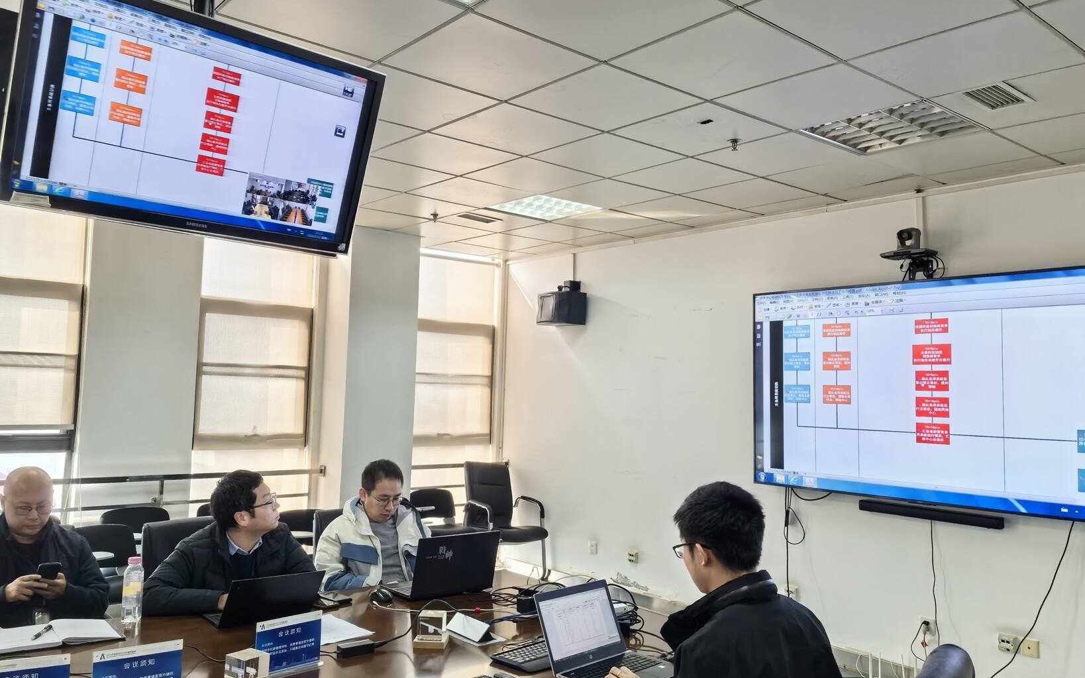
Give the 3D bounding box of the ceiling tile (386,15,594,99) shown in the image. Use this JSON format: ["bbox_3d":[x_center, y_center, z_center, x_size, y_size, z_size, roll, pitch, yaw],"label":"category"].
[{"bbox_3d":[-0.196,-1.033,3.120,0.590,0.024,0.590,4,-4,-40],"label":"ceiling tile"}]

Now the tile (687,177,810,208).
[{"bbox_3d":[1.249,-0.878,5.126,0.600,0.020,0.600,4,-4,-40],"label":"tile"}]

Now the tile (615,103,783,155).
[{"bbox_3d":[0.720,-0.966,3.903,0.595,0.020,0.595,4,-4,-40],"label":"tile"}]

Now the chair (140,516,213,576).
[{"bbox_3d":[-1.340,1.308,3.561,0.630,1.000,0.580,-2,-4,42],"label":"chair"}]

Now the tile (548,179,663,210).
[{"bbox_3d":[0.405,-0.897,5.208,0.595,0.020,0.595,4,-4,-40],"label":"tile"}]

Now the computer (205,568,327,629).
[{"bbox_3d":[-1.018,0.897,3.046,0.332,0.200,0.330,4,-4,-41],"label":"computer"}]

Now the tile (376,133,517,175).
[{"bbox_3d":[-0.513,-0.966,4.422,0.590,0.024,0.590,4,-4,-40],"label":"tile"}]

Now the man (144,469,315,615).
[{"bbox_3d":[-1.167,1.091,3.100,0.700,1.220,0.600,-1,-4,38],"label":"man"}]

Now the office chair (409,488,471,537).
[{"bbox_3d":[-0.733,1.555,6.478,0.560,0.790,0.560,4,-4,-40],"label":"office chair"}]

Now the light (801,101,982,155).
[{"bbox_3d":[1.567,-0.967,3.795,0.600,0.060,0.590,4,-4,-40],"label":"light"}]

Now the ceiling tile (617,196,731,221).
[{"bbox_3d":[0.863,-0.864,5.588,0.595,0.020,0.595,4,-4,-40],"label":"ceiling tile"}]

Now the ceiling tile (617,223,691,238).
[{"bbox_3d":[0.811,-0.822,6.327,0.276,0.020,0.600,4,-4,-40],"label":"ceiling tile"}]

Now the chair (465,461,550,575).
[{"bbox_3d":[-0.346,1.585,7.293,0.590,0.960,0.610,4,-4,-40],"label":"chair"}]

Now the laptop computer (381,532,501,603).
[{"bbox_3d":[-0.406,0.871,3.364,0.368,0.243,0.295,4,-4,-38],"label":"laptop computer"}]

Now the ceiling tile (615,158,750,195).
[{"bbox_3d":[0.792,-0.913,4.744,0.600,0.020,0.600,4,-4,-40],"label":"ceiling tile"}]

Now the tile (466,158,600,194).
[{"bbox_3d":[-0.053,-0.932,4.816,0.600,0.020,0.600,4,-4,-40],"label":"tile"}]

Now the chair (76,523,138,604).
[{"bbox_3d":[-2.453,1.463,4.673,0.530,0.790,0.580,4,-4,-40],"label":"chair"}]

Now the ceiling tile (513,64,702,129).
[{"bbox_3d":[0.263,-1.000,3.519,0.595,0.020,0.595,4,-4,-40],"label":"ceiling tile"}]

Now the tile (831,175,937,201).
[{"bbox_3d":[1.953,-0.874,4.893,0.260,0.024,0.590,4,-4,-40],"label":"tile"}]

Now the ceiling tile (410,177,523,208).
[{"bbox_3d":[-0.442,-0.915,5.266,0.590,0.024,0.590,4,-4,-40],"label":"ceiling tile"}]

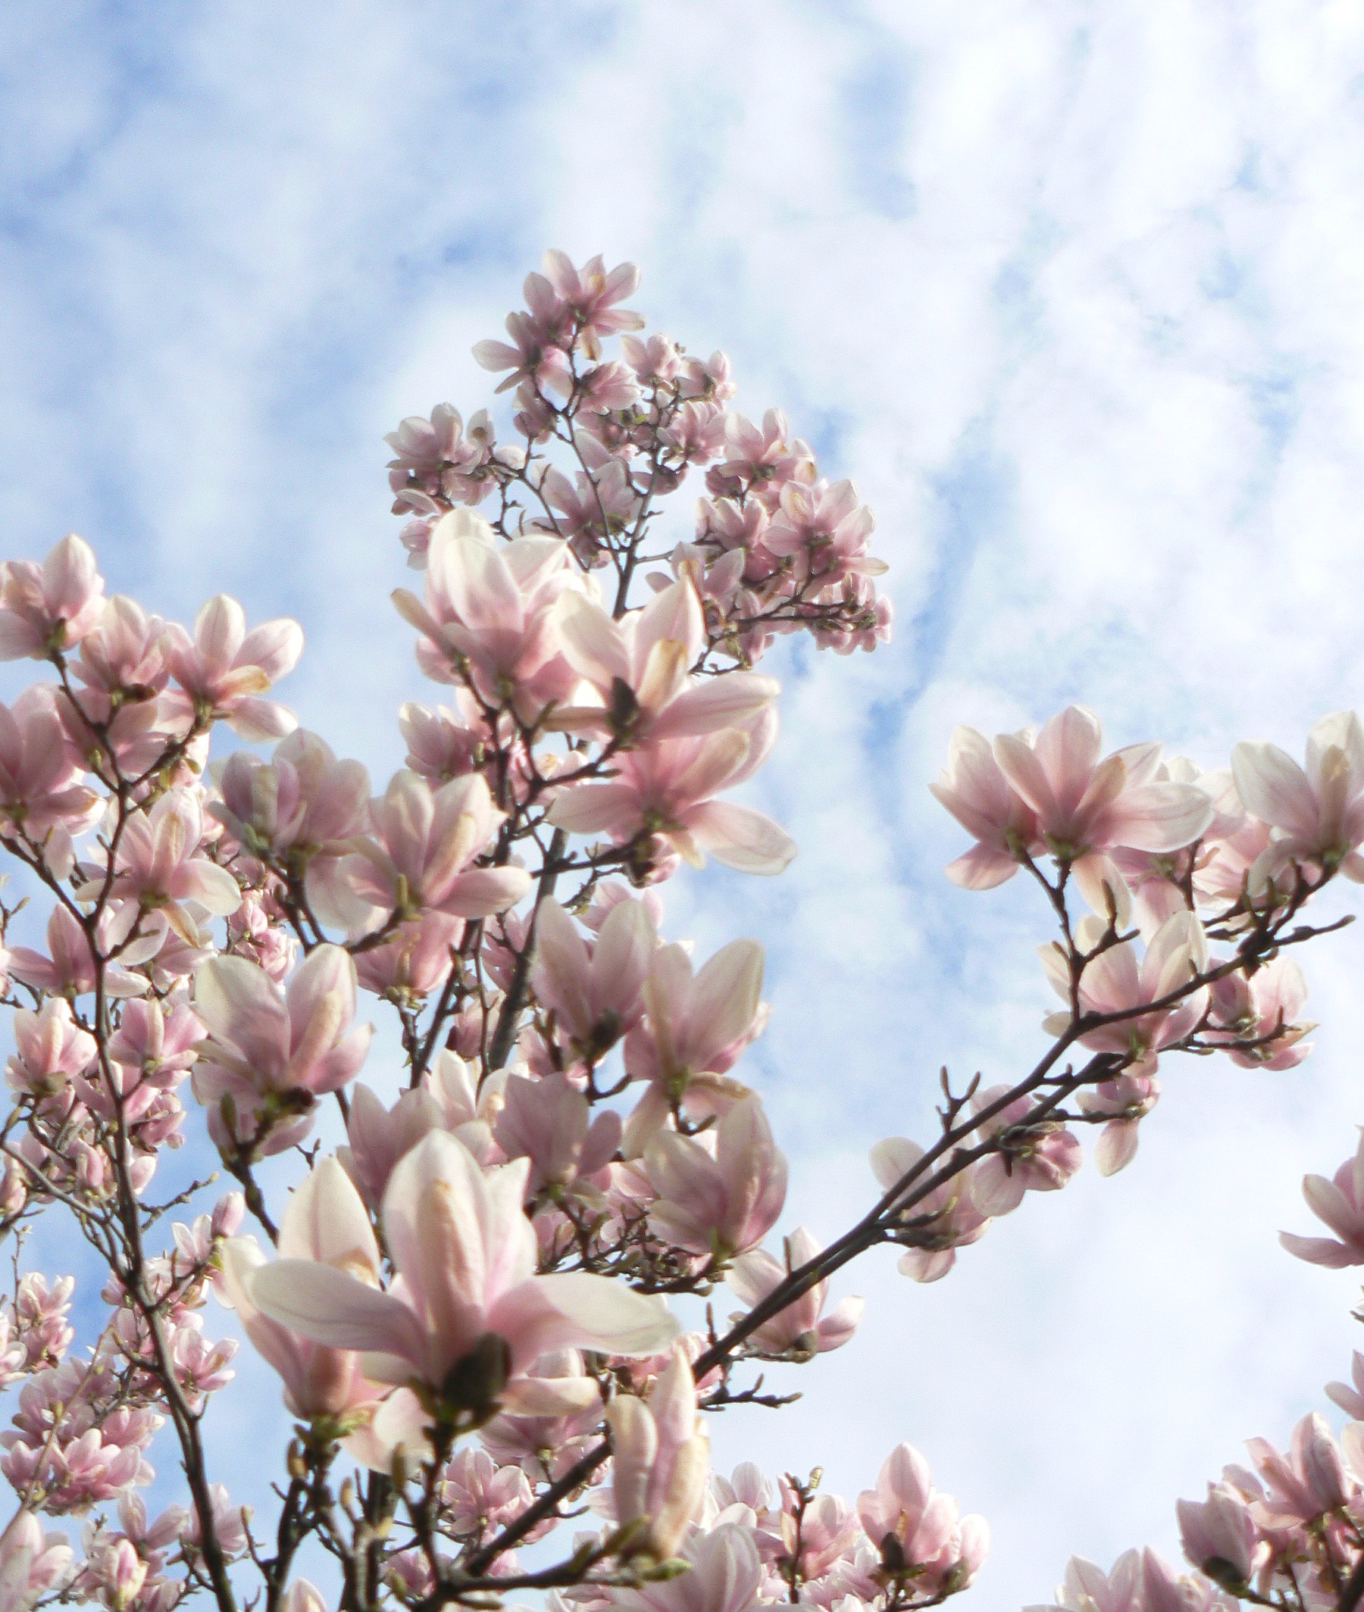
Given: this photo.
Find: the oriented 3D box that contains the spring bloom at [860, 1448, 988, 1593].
[{"bbox_3d":[0.187,0.565,1.482,0.105,0.100,0.105,5,-45,9],"label":"spring bloom"}]

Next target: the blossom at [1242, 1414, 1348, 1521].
[{"bbox_3d":[0.586,0.631,1.800,0.101,0.106,0.096,-20,-33,10],"label":"blossom"}]

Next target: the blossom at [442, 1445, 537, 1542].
[{"bbox_3d":[-0.226,0.801,2.200,0.111,0.109,0.105,3,-33,-5],"label":"blossom"}]

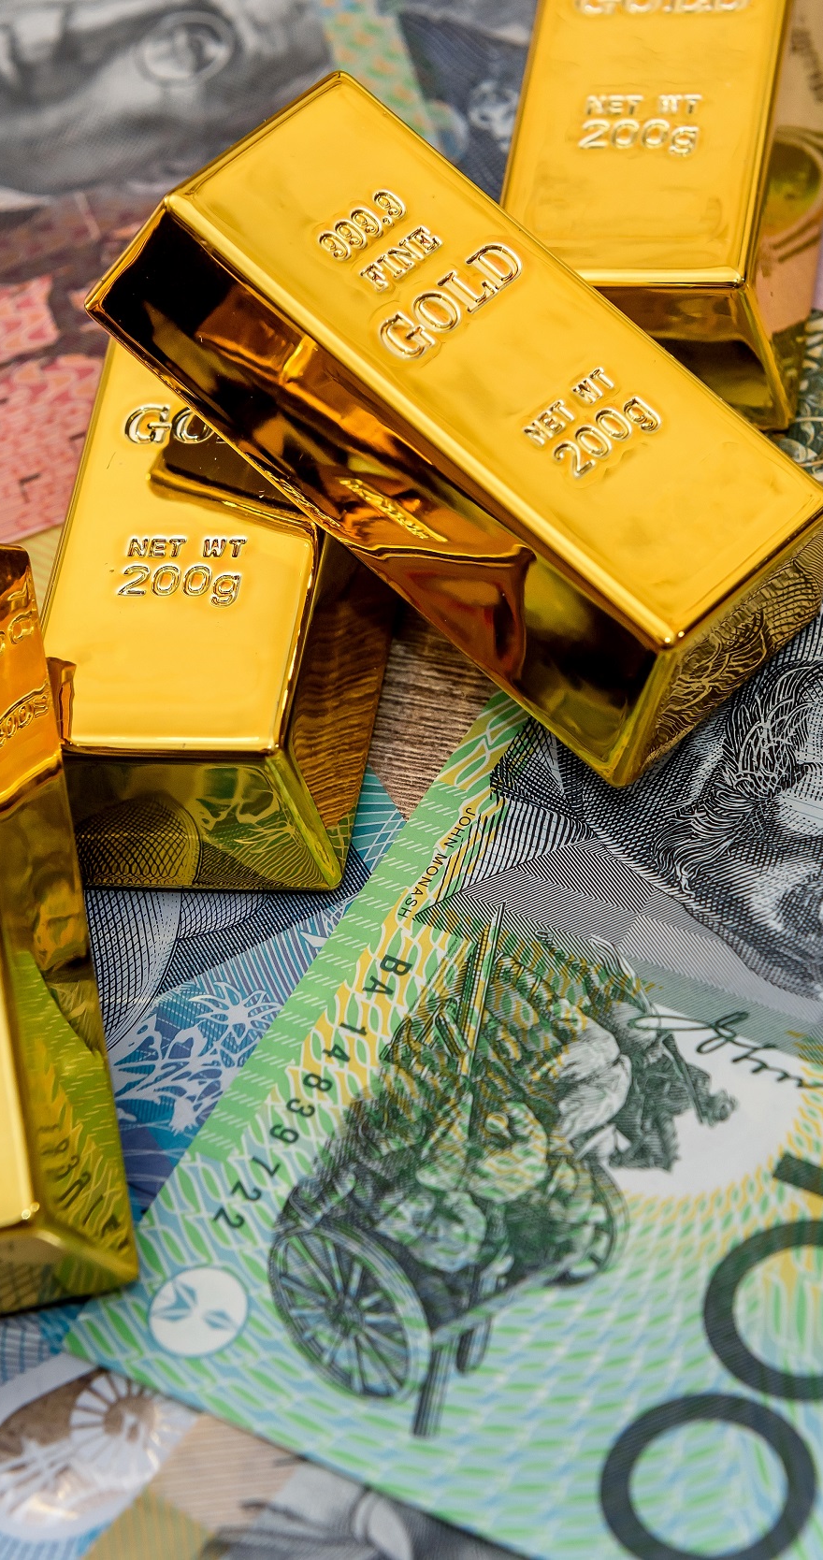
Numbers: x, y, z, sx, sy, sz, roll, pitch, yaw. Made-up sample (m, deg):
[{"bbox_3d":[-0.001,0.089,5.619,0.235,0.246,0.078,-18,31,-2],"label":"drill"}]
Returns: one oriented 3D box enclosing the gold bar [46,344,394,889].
[{"bbox_3d":[-0.016,-0.020,0.377,0.026,0.016,0.059,1,56,13],"label":"gold bar"}]

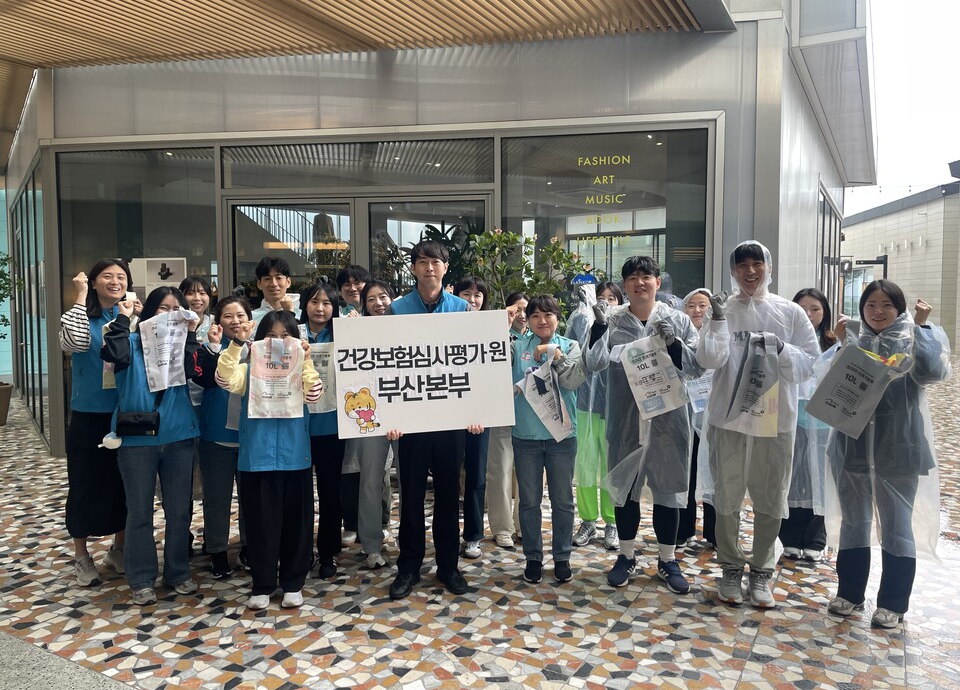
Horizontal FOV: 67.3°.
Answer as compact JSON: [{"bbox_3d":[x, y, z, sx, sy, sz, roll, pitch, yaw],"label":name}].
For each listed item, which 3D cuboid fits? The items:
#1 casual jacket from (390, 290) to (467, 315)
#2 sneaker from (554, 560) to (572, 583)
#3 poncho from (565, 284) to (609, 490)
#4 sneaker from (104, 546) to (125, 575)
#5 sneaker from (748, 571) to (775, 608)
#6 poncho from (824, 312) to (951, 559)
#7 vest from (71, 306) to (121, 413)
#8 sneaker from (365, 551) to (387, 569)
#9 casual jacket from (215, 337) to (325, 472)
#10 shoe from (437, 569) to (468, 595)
[{"bbox_3d":[-0.255,0.028,3.718,0.450,0.640,0.270,0,3,0],"label":"casual jacket"},{"bbox_3d":[0.471,1.241,4.049,0.097,0.100,0.255,0,3,7],"label":"sneaker"},{"bbox_3d":[0.768,0.256,4.565,0.560,1.273,0.420,0,3,8],"label":"poncho"},{"bbox_3d":[-2.022,1.193,4.010,0.095,0.108,0.250,-4,5,-42],"label":"sneaker"},{"bbox_3d":[1.406,1.194,3.615,0.115,0.125,0.295,1,3,16],"label":"sneaker"},{"bbox_3d":[1.953,0.404,3.485,0.570,1.147,0.420,2,4,28],"label":"poncho"},{"bbox_3d":[-1.998,0.067,3.847,0.380,0.600,0.270,-2,4,-25],"label":"vest"},{"bbox_3d":[-0.597,1.182,4.135,0.102,0.108,0.250,-1,4,-12],"label":"sneaker"},{"bbox_3d":[-1.055,0.293,3.639,0.540,0.668,0.400,-1,3,-8],"label":"casual jacket"},{"bbox_3d":[-0.145,1.203,3.807,0.108,0.110,0.285,-2,4,-25],"label":"shoe"}]

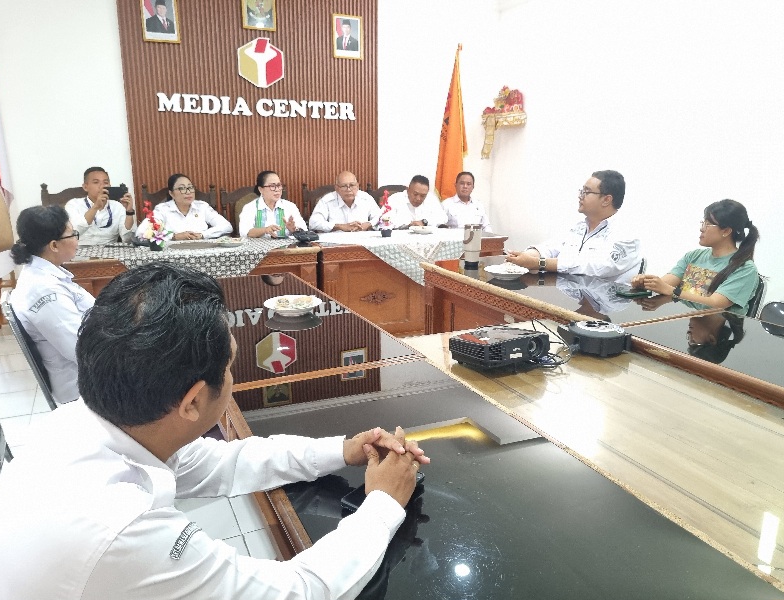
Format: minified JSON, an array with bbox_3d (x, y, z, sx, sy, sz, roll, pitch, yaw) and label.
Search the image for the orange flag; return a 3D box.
[{"bbox_3d":[0.624,-1.798,6.291,0.360,1.640,0.230,-6,15,-25],"label":"orange flag"}]

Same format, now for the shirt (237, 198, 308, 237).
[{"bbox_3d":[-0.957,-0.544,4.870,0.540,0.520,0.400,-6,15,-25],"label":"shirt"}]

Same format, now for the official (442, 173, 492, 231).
[{"bbox_3d":[0.766,-0.637,5.934,0.520,1.220,0.750,-3,14,-13],"label":"official"}]

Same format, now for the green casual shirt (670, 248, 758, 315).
[{"bbox_3d":[1.519,0.011,2.844,0.310,0.530,0.430,-7,16,-29],"label":"green casual shirt"}]

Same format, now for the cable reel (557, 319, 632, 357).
[{"bbox_3d":[0.743,0.143,2.220,0.260,0.090,0.225,2,14,7],"label":"cable reel"}]

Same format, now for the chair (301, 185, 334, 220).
[{"bbox_3d":[-0.380,-0.427,5.233,0.610,1.130,0.580,-6,15,-26],"label":"chair"}]

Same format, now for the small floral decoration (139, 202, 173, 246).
[{"bbox_3d":[-1.556,-0.492,3.931,0.200,0.335,0.200,-6,15,-25],"label":"small floral decoration"}]

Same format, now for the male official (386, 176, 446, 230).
[{"bbox_3d":[0.287,-0.528,5.529,0.540,1.200,0.680,-6,15,-26],"label":"male official"}]

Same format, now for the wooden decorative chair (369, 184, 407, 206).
[{"bbox_3d":[0.141,-0.518,5.638,0.570,1.130,0.580,-6,15,-25],"label":"wooden decorative chair"}]

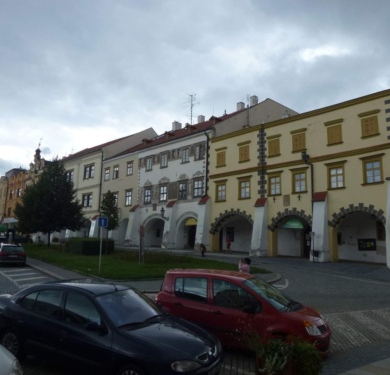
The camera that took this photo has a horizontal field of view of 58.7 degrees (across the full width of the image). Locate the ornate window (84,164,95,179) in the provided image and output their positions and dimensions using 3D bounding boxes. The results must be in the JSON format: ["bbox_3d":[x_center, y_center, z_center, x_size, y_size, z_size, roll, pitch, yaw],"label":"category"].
[{"bbox_3d":[-16.663,-2.527,54.760,3.140,2.370,0.250,-8,-14,40],"label":"ornate window"}]

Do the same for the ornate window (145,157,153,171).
[{"bbox_3d":[-5.918,-3.070,45.097,1.440,1.870,0.250,-9,-15,41],"label":"ornate window"}]

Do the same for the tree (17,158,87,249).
[{"bbox_3d":[-16.421,1.638,39.359,7.298,10.095,7.298,1,-11,0],"label":"tree"}]

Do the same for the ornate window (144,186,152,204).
[{"bbox_3d":[-5.702,1.017,41.741,1.050,1.967,0.200,-9,-15,42],"label":"ornate window"}]

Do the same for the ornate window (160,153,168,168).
[{"bbox_3d":[-3.897,-3.385,43.305,1.380,2.030,0.250,-9,-15,41],"label":"ornate window"}]

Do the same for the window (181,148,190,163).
[{"bbox_3d":[-1.107,-3.732,40.813,1.240,1.680,0.250,-9,-15,41],"label":"window"}]

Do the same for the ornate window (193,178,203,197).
[{"bbox_3d":[0.370,0.033,36.271,1.113,1.704,0.200,-9,-15,42],"label":"ornate window"}]

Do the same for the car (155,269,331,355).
[{"bbox_3d":[1.032,2.751,7.812,3.790,1.590,1.720,-3,-9,29],"label":"car"}]

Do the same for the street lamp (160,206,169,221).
[{"bbox_3d":[-3.234,2.757,36.765,0.450,1.400,1.200,-9,-15,42],"label":"street lamp"}]

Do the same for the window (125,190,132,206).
[{"bbox_3d":[-9.000,1.464,46.991,1.390,2.240,0.250,-9,-15,41],"label":"window"}]

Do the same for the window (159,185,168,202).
[{"bbox_3d":[-3.841,0.697,42.410,1.400,2.220,0.250,-9,-15,41],"label":"window"}]

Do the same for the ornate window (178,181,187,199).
[{"bbox_3d":[-1.429,0.267,40.283,1.520,2.130,0.250,-9,-15,41],"label":"ornate window"}]

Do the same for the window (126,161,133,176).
[{"bbox_3d":[-8.497,-2.444,45.069,1.182,1.827,0.200,-9,-15,41],"label":"window"}]

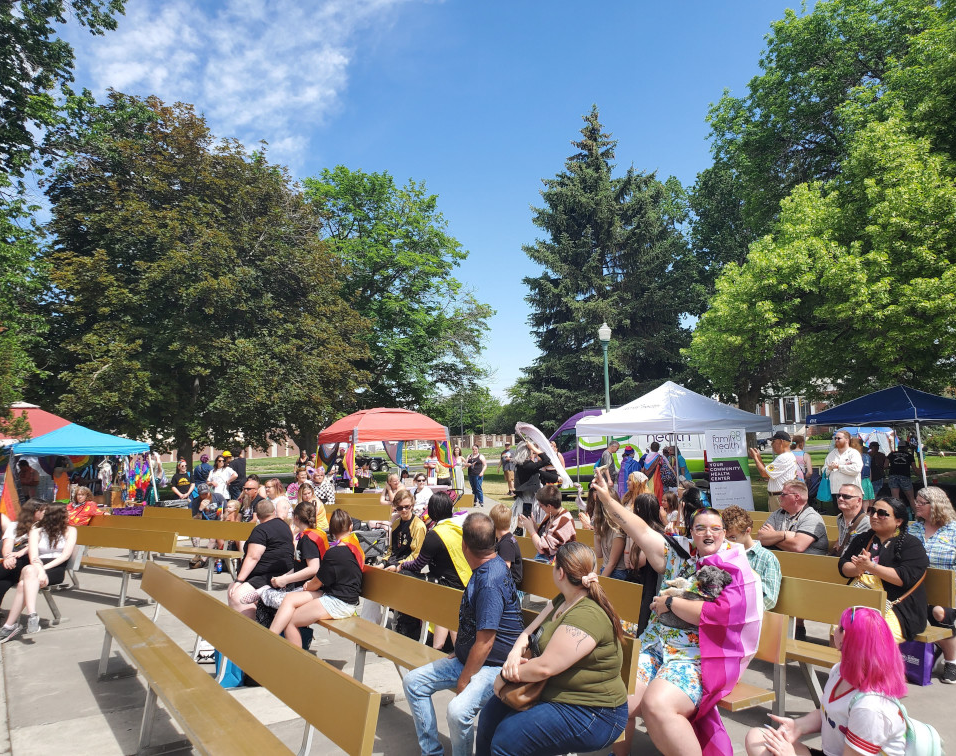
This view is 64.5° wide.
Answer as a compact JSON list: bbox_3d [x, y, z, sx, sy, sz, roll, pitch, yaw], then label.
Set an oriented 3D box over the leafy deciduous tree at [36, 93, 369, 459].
[{"bbox_3d":[-13.463,-4.207,36.998,15.200,19.000,15.200,-2,-5,0],"label":"leafy deciduous tree"}]

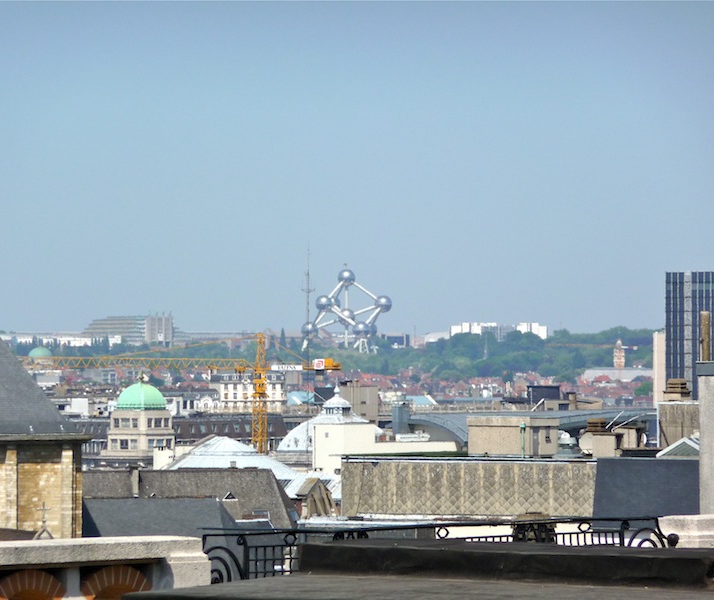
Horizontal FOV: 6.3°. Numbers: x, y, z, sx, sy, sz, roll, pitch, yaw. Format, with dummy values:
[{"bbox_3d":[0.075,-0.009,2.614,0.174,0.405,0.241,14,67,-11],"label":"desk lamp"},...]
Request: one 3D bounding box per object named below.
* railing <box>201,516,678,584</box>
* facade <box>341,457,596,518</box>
[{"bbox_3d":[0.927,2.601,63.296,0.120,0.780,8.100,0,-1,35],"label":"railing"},{"bbox_3d":[6.548,11.011,380.000,15.200,3.400,3.000,0,-1,28],"label":"facade"}]

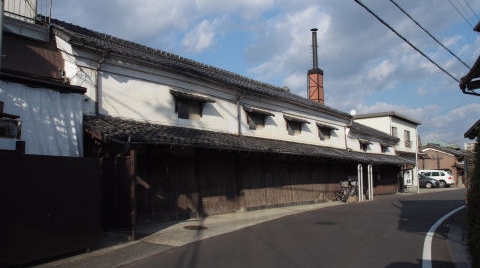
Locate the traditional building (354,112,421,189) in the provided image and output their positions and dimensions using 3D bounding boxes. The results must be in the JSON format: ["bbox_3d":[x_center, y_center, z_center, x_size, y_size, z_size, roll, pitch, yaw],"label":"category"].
[{"bbox_3d":[12.707,2.153,37.545,7.400,6.600,7.839,-6,-8,38],"label":"traditional building"}]

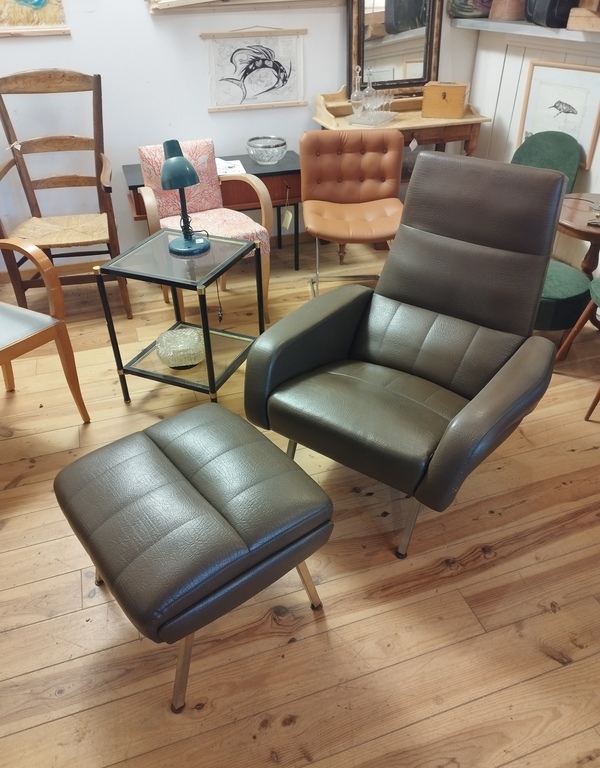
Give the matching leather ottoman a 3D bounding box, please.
[{"bbox_3d":[-0.269,0.416,1.438,0.500,0.458,0.530,-25,42,-30],"label":"matching leather ottoman"}]

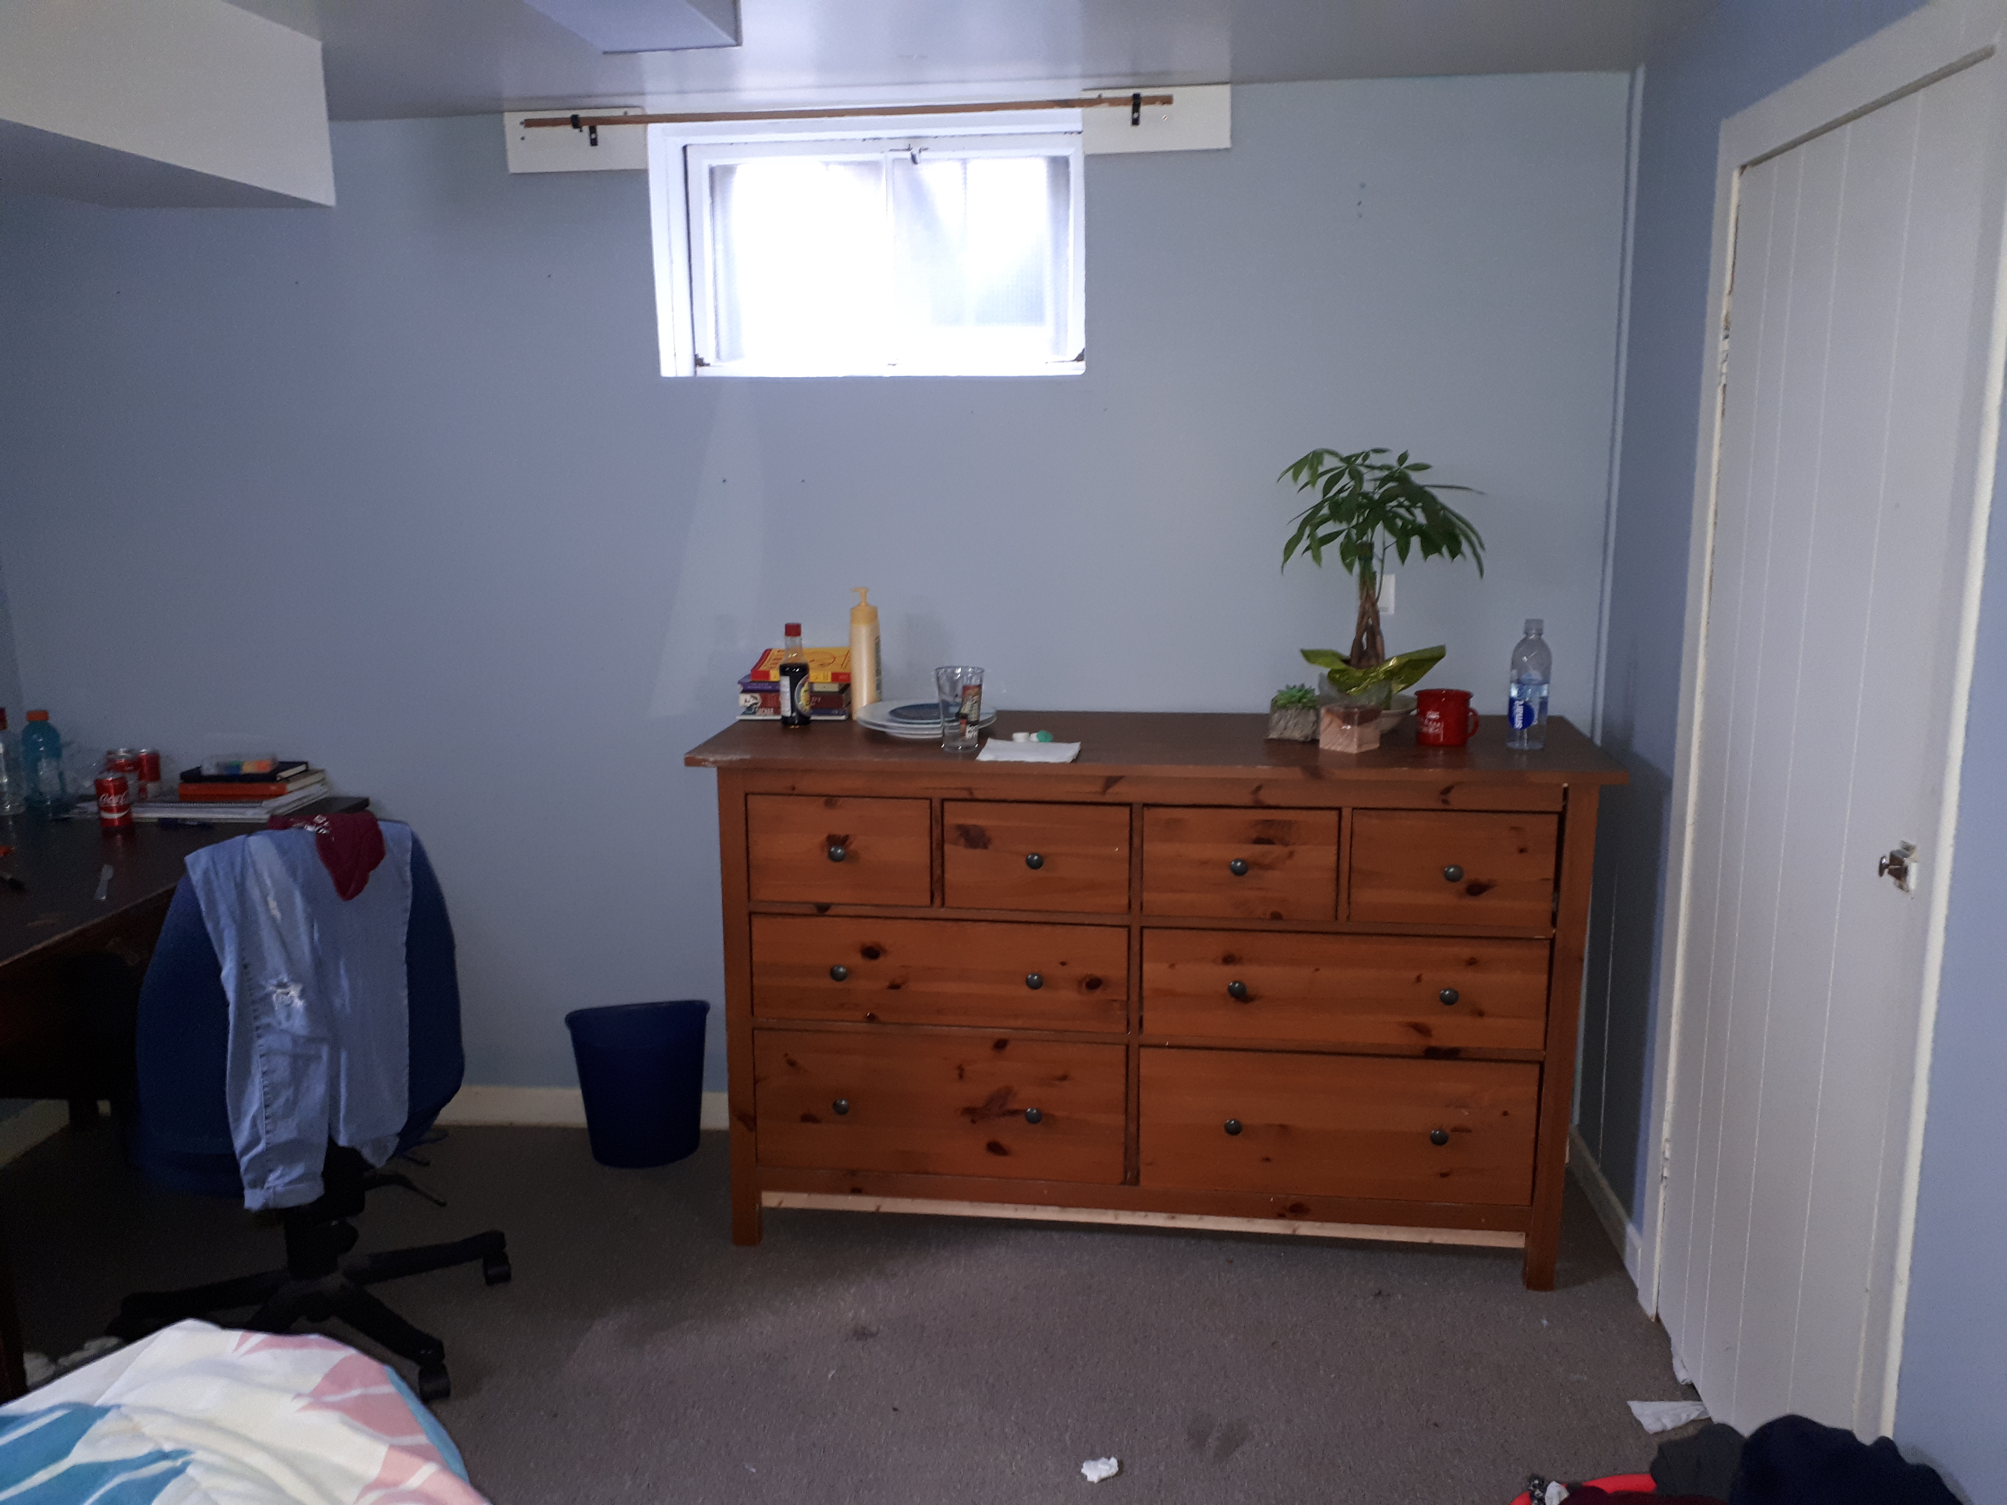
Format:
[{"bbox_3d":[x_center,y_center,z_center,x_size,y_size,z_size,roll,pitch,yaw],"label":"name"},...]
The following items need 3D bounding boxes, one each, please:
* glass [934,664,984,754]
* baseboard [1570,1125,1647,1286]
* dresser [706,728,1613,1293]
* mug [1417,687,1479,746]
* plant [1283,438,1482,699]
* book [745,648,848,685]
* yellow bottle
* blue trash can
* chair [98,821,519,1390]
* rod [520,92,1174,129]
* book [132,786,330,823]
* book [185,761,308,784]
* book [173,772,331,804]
[{"bbox_3d":[-0.075,-0.077,2.786,0.087,0.143,0.087,1,12,7],"label":"glass"},{"bbox_3d":[1.175,0.874,3.047,0.018,0.080,0.510,1,11,6],"label":"baseboard"},{"bbox_3d":[0.266,0.433,2.999,1.600,0.950,0.500,1,12,7],"label":"dresser"},{"bbox_3d":[0.805,-0.062,2.826,0.117,0.087,0.099,8,14,34],"label":"mug"},{"bbox_3d":[0.677,-0.299,2.857,0.370,0.505,0.340,1,12,7],"label":"plant"},{"bbox_3d":[-0.387,-0.174,3.117,0.200,0.022,0.138,1,19,7],"label":"book"},{"bbox_3d":[-0.269,-0.198,3.082,0.060,0.255,0.072,1,11,10],"label":"yellow bottle"},{"bbox_3d":[-0.762,0.711,3.299,0.290,0.292,0.250,-2,12,-10],"label":"blue trash can"},{"bbox_3d":[-1.166,0.544,2.589,0.620,0.940,0.630,-7,12,-30],"label":"chair"},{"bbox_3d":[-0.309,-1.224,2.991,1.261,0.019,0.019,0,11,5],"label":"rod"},{"bbox_3d":[-1.630,0.104,3.288,0.305,0.038,0.220,0,11,5],"label":"book"},{"bbox_3d":[-1.586,0.041,3.281,0.210,0.016,0.140,0,10,3],"label":"book"},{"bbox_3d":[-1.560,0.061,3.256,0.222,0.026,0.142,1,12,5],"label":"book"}]

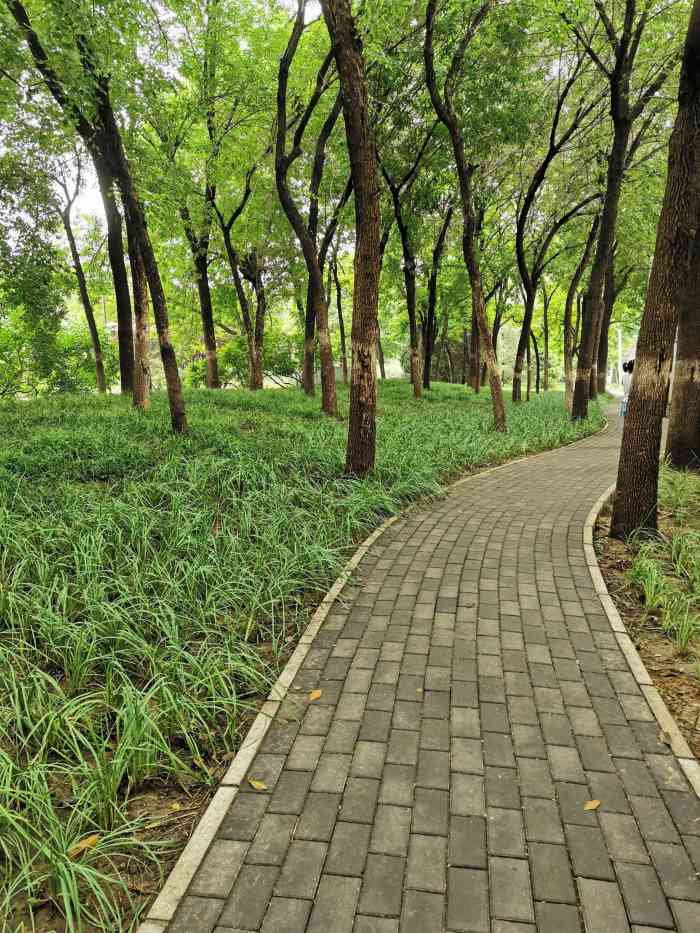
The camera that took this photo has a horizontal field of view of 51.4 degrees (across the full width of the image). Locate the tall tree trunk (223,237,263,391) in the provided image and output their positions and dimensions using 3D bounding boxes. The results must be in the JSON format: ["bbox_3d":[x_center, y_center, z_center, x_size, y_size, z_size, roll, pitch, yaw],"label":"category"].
[{"bbox_3d":[-3.275,-4.626,22.172,1.158,4.601,0.750,-2,8,-8],"label":"tall tree trunk"}]

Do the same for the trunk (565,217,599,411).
[{"bbox_3d":[5.615,-3.665,17.652,0.825,4.612,0.450,0,9,0],"label":"trunk"}]

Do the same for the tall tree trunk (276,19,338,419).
[{"bbox_3d":[-0.644,-3.595,10.769,0.947,5.716,0.550,0,9,0],"label":"tall tree trunk"}]

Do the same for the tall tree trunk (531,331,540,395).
[{"bbox_3d":[7.599,-4.252,29.815,0.389,2.596,0.350,1,8,14],"label":"tall tree trunk"}]

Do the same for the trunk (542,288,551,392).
[{"bbox_3d":[8.287,-5.291,30.692,0.320,4.323,0.320,2,8,15],"label":"trunk"}]

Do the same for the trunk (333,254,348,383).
[{"bbox_3d":[-0.303,-4.627,23.198,0.510,4.005,0.300,0,9,0],"label":"trunk"}]

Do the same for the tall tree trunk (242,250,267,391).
[{"bbox_3d":[-2.913,-4.425,22.201,0.695,4.194,0.600,-2,8,-7],"label":"tall tree trunk"}]

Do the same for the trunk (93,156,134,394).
[{"bbox_3d":[-4.189,-3.332,12.891,0.744,4.100,0.450,0,9,0],"label":"trunk"}]

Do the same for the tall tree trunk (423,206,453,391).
[{"bbox_3d":[2.361,-4.486,19.634,0.809,4.851,0.400,0,9,0],"label":"tall tree trunk"}]

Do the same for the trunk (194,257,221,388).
[{"bbox_3d":[-4.446,-4.497,22.707,0.771,4.106,0.600,-2,8,-11],"label":"trunk"}]

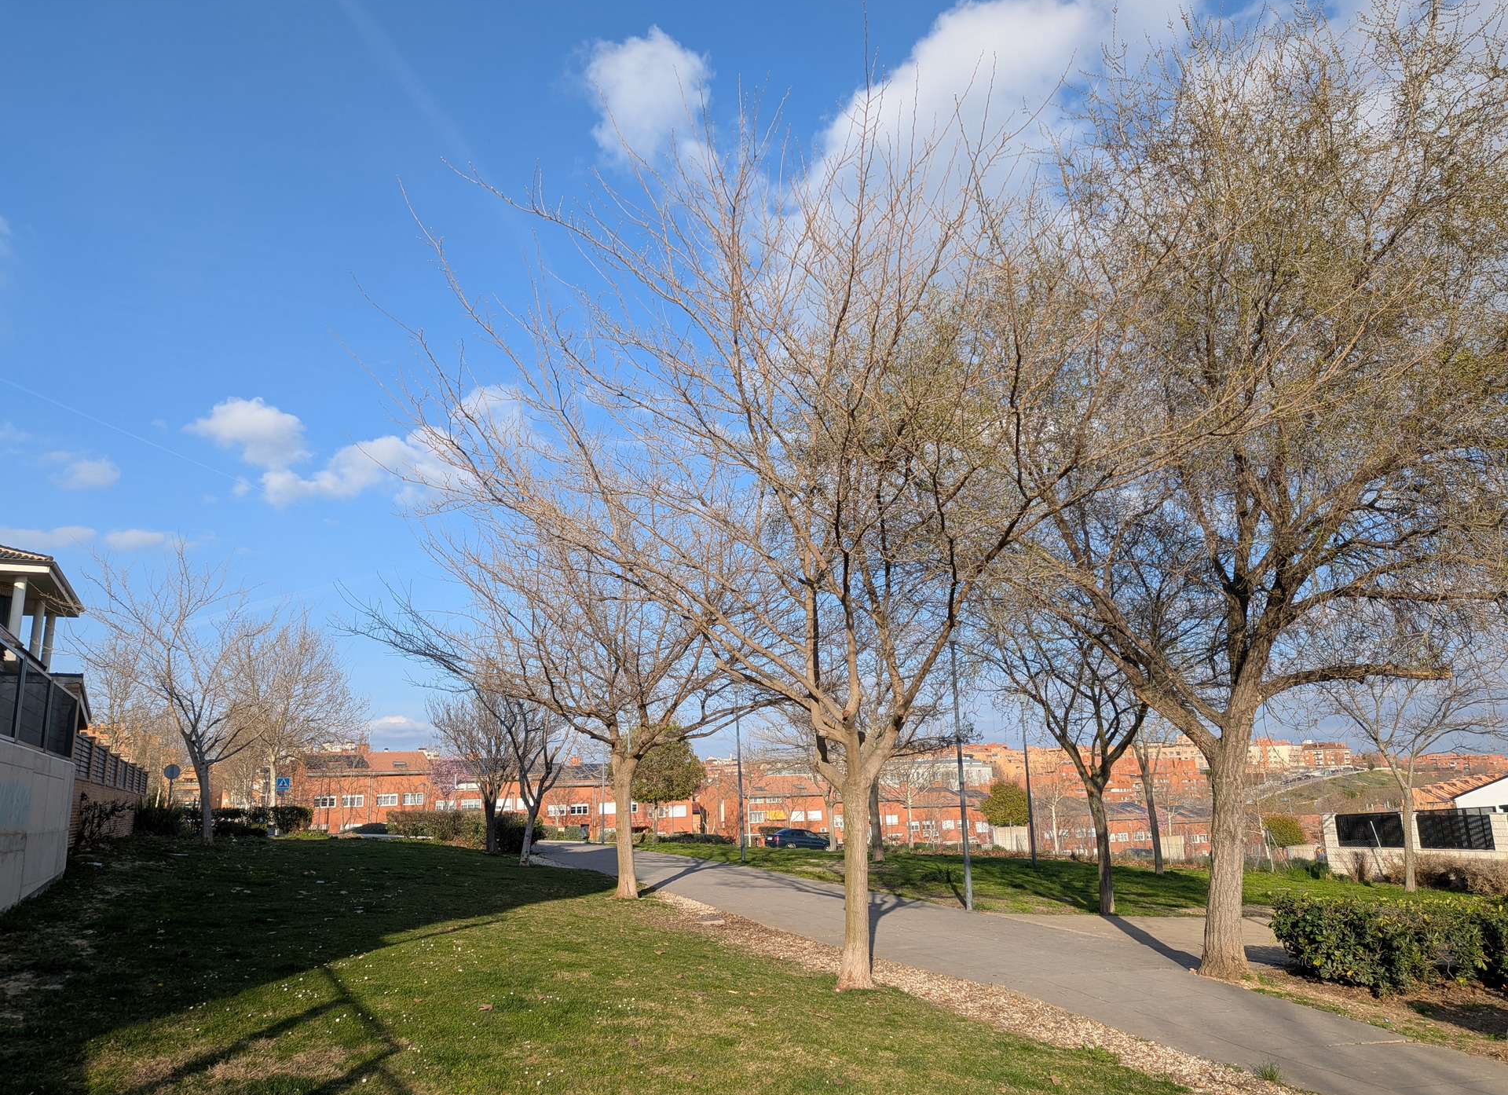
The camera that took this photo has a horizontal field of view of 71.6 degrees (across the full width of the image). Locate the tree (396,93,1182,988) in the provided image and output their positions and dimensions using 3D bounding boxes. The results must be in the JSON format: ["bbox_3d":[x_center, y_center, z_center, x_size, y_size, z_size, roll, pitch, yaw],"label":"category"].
[{"bbox_3d":[0.227,-0.379,9.866,7.200,8.500,6.600,-2,-13,5],"label":"tree"}]

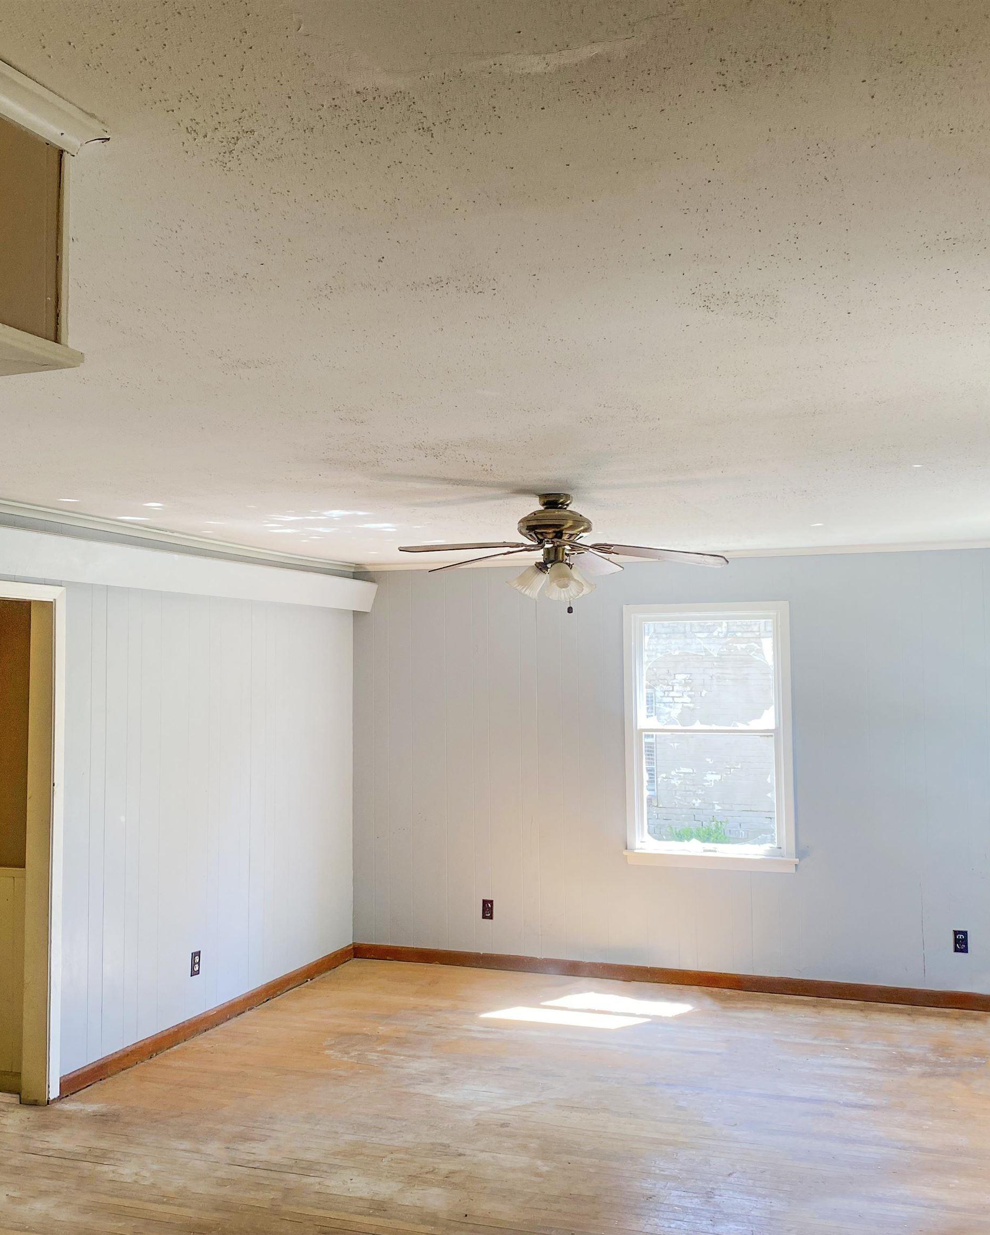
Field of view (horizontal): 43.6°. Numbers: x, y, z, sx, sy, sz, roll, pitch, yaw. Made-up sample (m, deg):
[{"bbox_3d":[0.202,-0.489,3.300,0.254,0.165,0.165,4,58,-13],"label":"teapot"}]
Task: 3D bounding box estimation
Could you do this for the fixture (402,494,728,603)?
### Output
[{"bbox_3d":[0.234,-0.270,4.849,1.290,0.430,1.290,-1,-3,21],"label":"fixture"}]

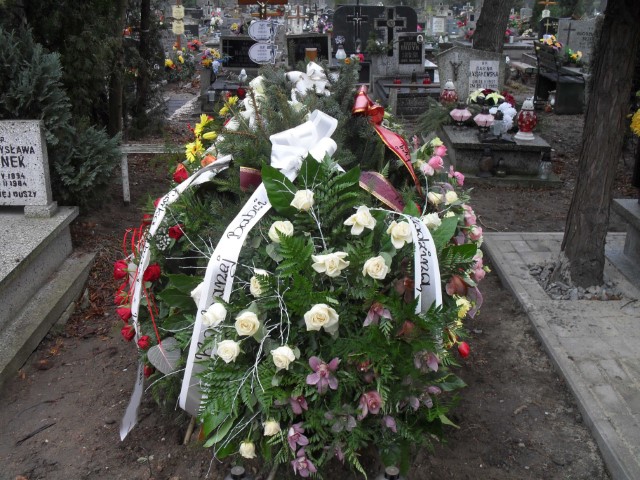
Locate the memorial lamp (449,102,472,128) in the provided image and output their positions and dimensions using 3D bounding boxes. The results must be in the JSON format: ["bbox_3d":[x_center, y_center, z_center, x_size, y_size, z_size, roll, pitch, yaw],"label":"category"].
[{"bbox_3d":[1.273,-1.119,5.840,0.190,0.250,0.190,0,22,0],"label":"memorial lamp"}]

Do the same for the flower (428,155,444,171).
[{"bbox_3d":[0.477,-0.317,2.650,0.062,0.062,0.060,-10,24,-23],"label":"flower"}]

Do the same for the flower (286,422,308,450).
[{"bbox_3d":[-0.074,0.644,2.120,0.074,0.090,0.055,0,22,0],"label":"flower"}]

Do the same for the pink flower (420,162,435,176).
[{"bbox_3d":[0.445,-0.292,2.680,0.058,0.056,0.055,-10,11,-23],"label":"pink flower"}]

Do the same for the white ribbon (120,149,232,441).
[{"bbox_3d":[-0.530,0.213,2.370,0.390,1.000,0.340,0,22,0],"label":"white ribbon"}]

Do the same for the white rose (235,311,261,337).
[{"bbox_3d":[-0.218,0.253,1.950,0.077,0.075,0.060,3,8,8],"label":"white rose"}]

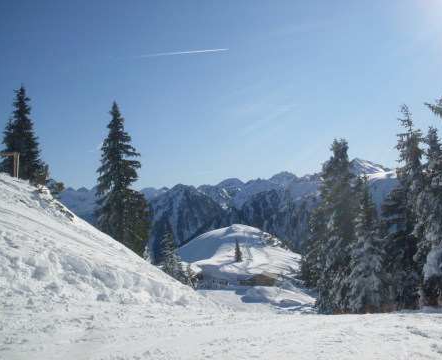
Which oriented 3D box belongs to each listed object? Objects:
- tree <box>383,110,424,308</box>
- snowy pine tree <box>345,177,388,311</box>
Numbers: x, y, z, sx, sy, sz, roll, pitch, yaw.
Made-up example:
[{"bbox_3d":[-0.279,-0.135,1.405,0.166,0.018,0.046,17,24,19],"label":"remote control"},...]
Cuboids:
[{"bbox_3d":[6.599,0.956,19.000,1.750,7.400,1.750,0,-2,0],"label":"tree"},{"bbox_3d":[4.833,2.109,17.500,1.600,4.600,1.600,0,-2,0],"label":"snowy pine tree"}]

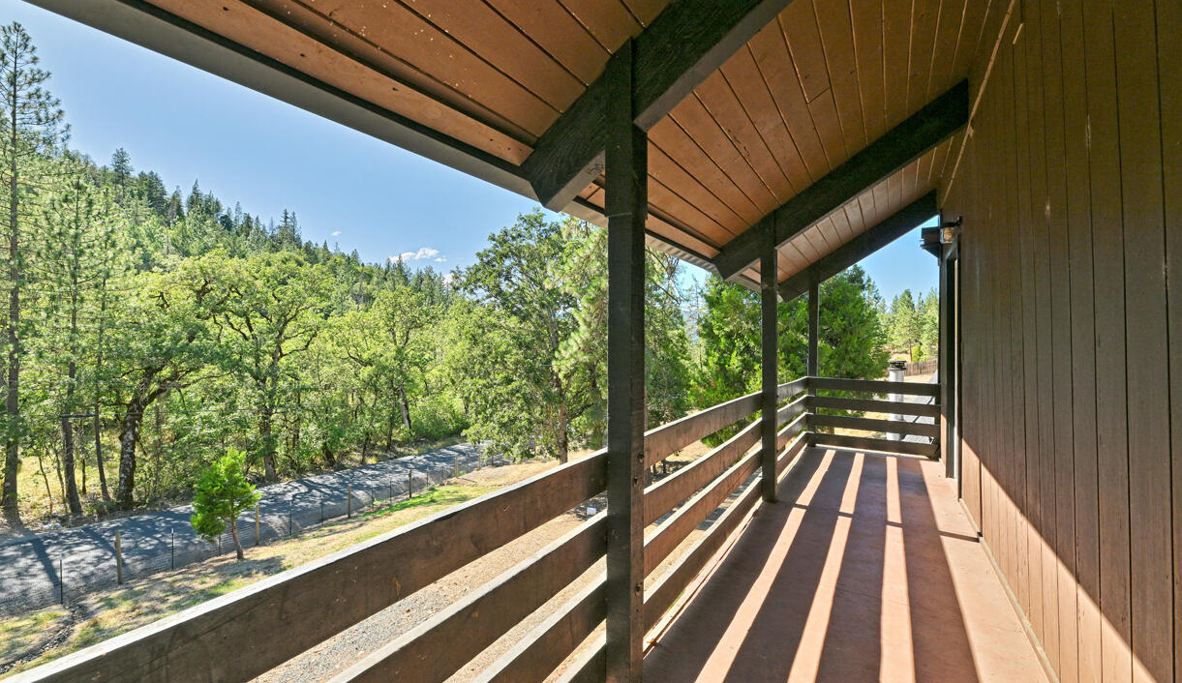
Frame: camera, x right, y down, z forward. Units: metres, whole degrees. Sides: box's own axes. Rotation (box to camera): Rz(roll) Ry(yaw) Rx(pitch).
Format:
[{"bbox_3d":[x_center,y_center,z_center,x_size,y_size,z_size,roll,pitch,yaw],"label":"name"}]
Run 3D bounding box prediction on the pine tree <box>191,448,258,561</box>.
[{"bbox_3d":[-10.930,4.860,13.700,1.700,3.350,1.700,-1,-1,33],"label":"pine tree"}]

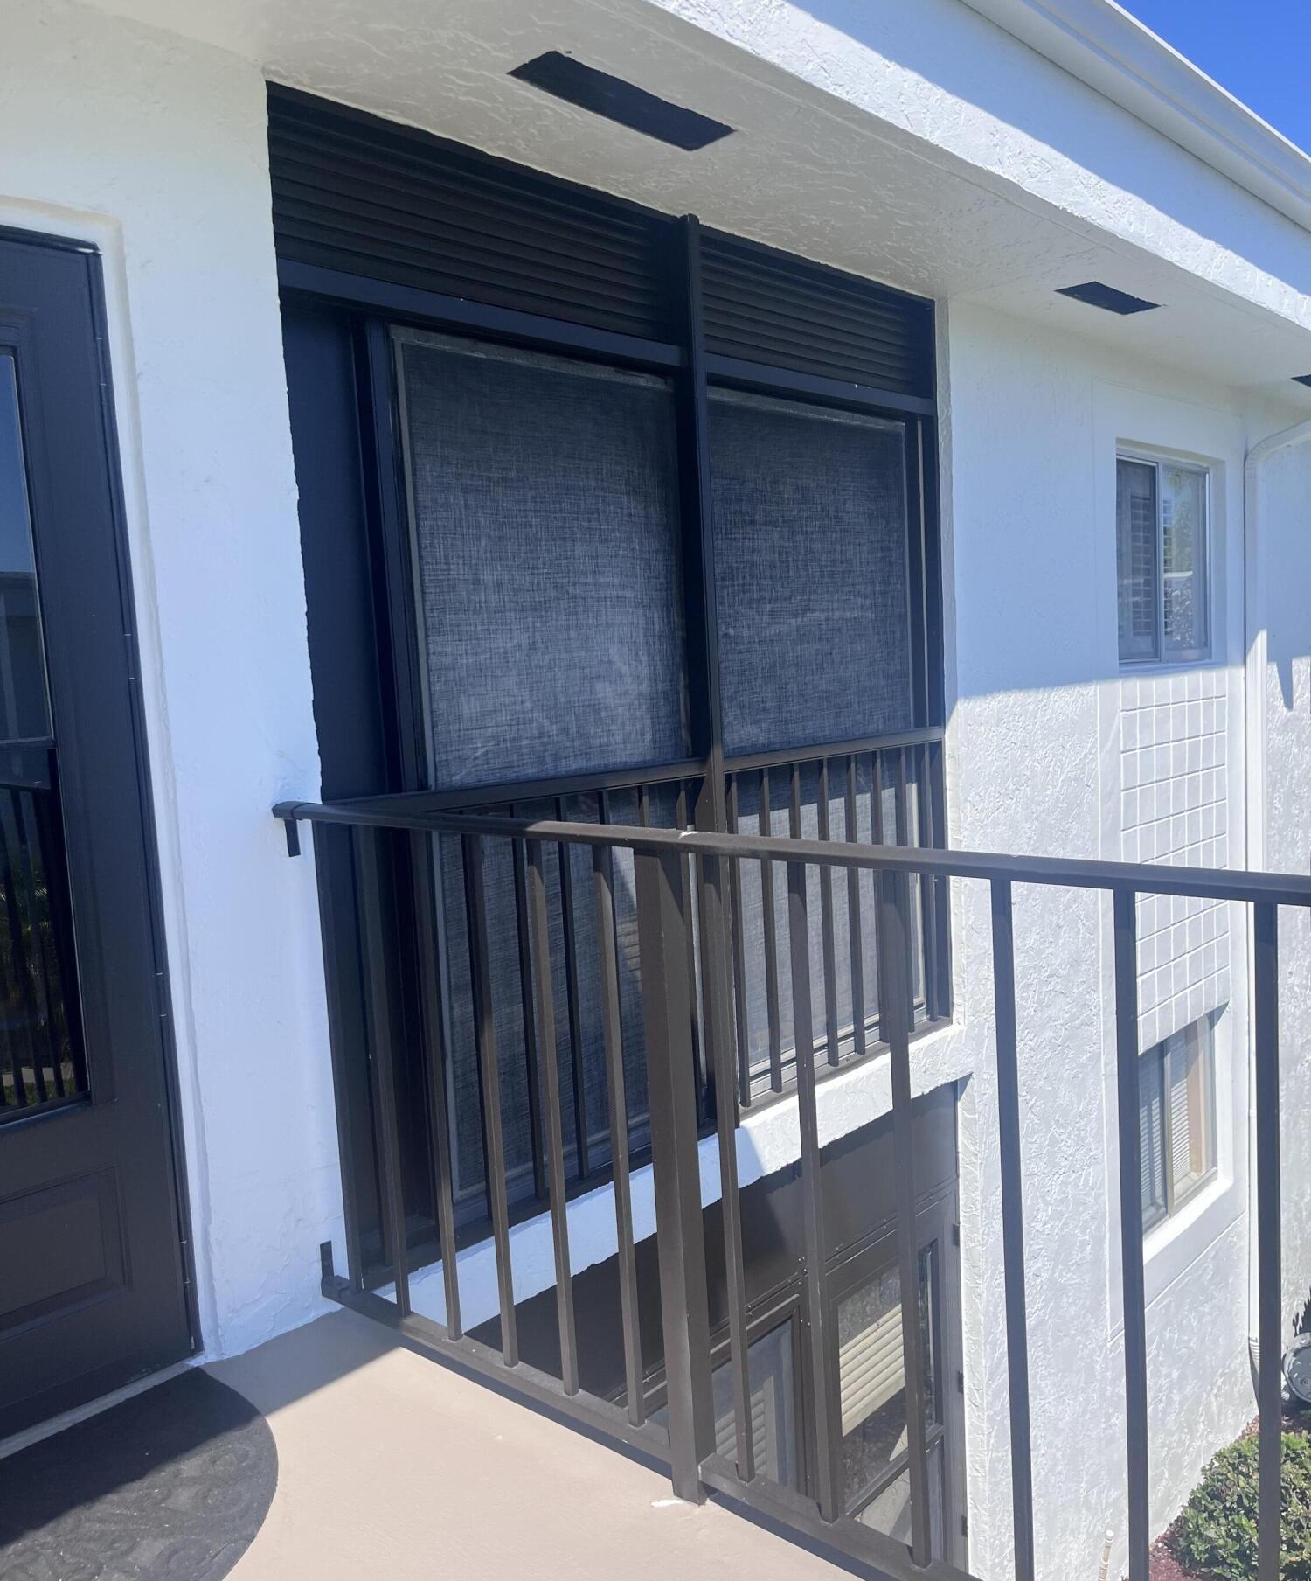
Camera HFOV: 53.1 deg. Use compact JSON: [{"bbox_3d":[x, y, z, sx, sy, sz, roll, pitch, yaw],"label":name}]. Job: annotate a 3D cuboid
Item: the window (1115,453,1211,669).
[{"bbox_3d":[2.261,-1.028,5.918,0.080,0.927,1.161,2,7,43],"label":"window"}]

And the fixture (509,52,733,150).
[{"bbox_3d":[-0.057,-1.443,2.766,0.131,0.030,0.570,2,7,43],"label":"fixture"}]

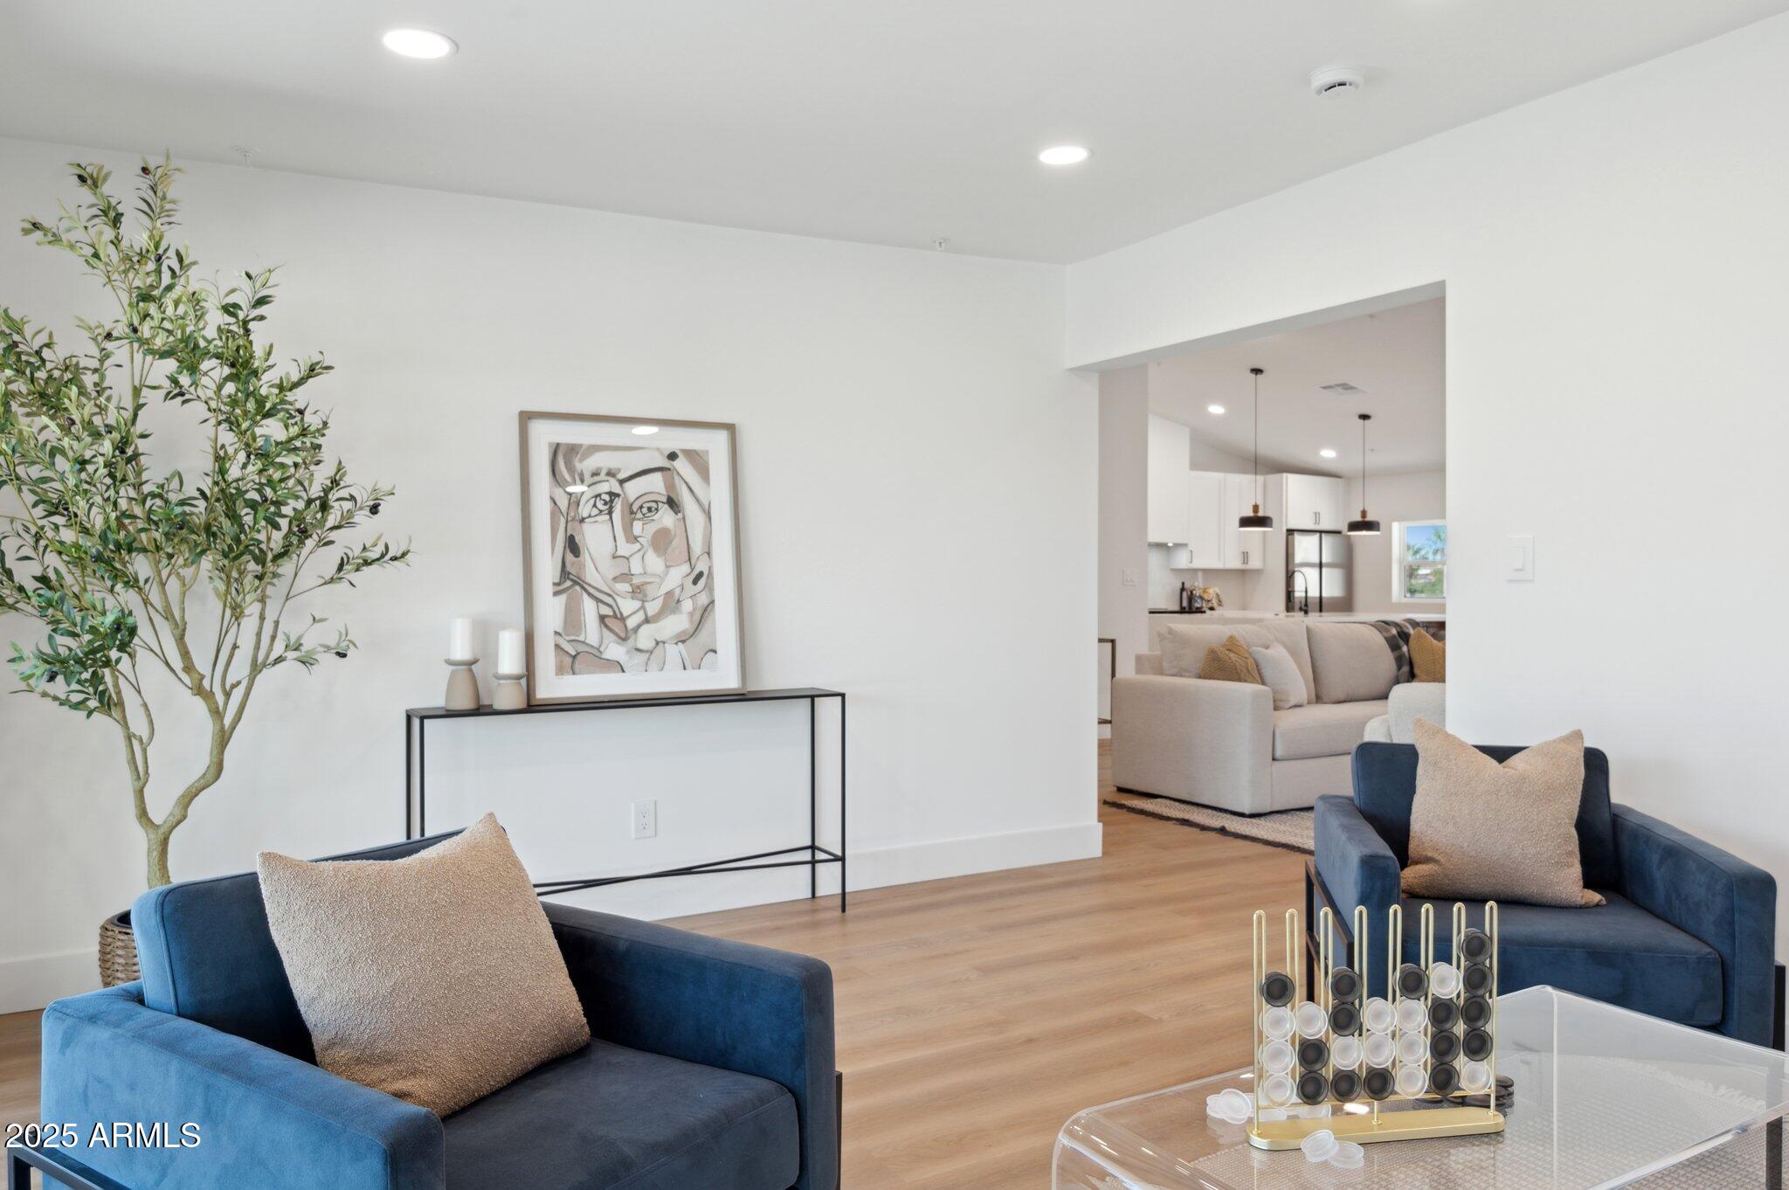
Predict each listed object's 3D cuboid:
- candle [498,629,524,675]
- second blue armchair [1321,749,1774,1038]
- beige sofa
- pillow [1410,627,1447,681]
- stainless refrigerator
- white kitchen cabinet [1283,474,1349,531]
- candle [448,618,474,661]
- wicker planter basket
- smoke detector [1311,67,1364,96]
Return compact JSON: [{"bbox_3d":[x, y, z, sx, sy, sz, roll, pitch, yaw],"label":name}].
[{"bbox_3d":[-1.215,0.179,3.774,0.074,0.143,0.074,0,1,-31],"label":"candle"},{"bbox_3d":[1.409,0.764,2.730,0.797,0.778,0.753,0,1,12],"label":"second blue armchair"},{"bbox_3d":[2.541,0.650,7.106,2.329,0.915,1.017,0,1,-31],"label":"beige sofa"},{"bbox_3d":[3.337,0.421,7.324,0.448,0.437,0.163,0,-12,-9],"label":"pillow"},{"bbox_3d":[3.995,0.253,12.061,0.951,1.729,0.783,0,1,-31],"label":"stainless refrigerator"},{"bbox_3d":[4.049,-0.910,12.105,0.948,0.530,0.610,0,1,-31],"label":"white kitchen cabinet"},{"bbox_3d":[-1.350,0.137,3.713,0.073,0.136,0.073,0,1,-31],"label":"candle"},{"bbox_3d":[-1.884,0.996,3.053,0.301,0.301,0.301,0,1,-31],"label":"wicker planter basket"},{"bbox_3d":[1.151,-1.331,3.106,0.142,0.048,0.142,0,1,0],"label":"smoke detector"}]

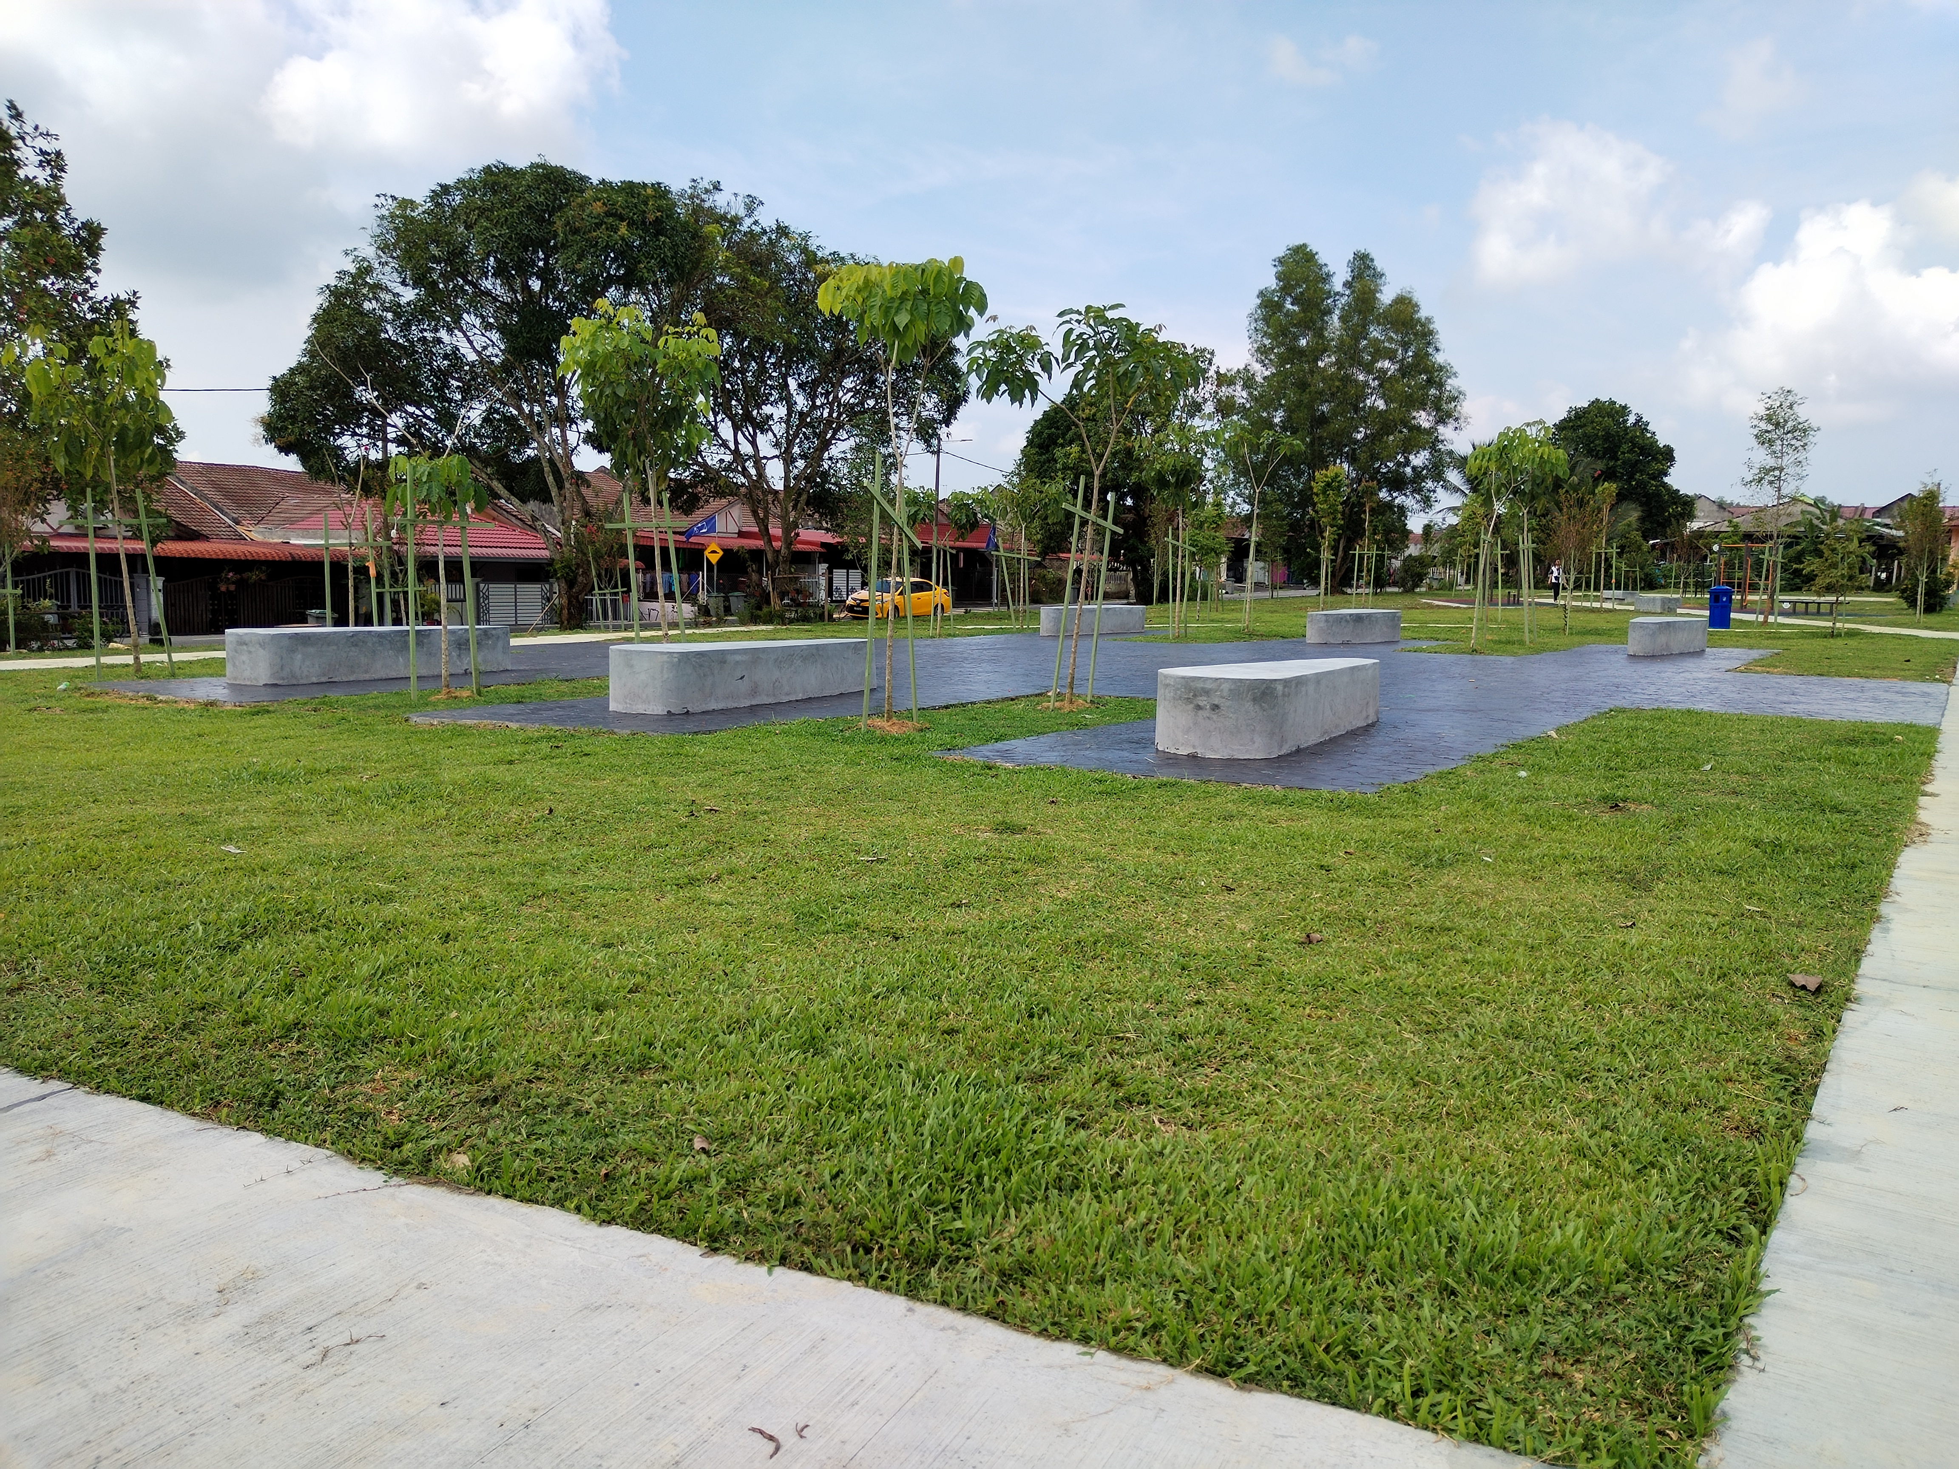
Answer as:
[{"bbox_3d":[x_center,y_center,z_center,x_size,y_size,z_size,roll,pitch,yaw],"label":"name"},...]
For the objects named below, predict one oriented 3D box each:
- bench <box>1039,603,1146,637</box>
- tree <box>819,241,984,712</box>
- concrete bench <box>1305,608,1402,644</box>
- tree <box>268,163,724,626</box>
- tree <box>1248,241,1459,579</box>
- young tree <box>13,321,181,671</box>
[{"bbox_3d":[2.154,-2.113,27.317,0.700,0.495,3.000,5,8,34],"label":"bench"},{"bbox_3d":[-0.609,-1.902,11.473,1.301,3.572,1.301,0,6,0],"label":"tree"},{"bbox_3d":[6.570,-1.867,25.621,0.700,0.495,3.000,5,8,35],"label":"concrete bench"},{"bbox_3d":[-11.191,-7.658,33.717,10.451,10.494,10.451,1,6,0],"label":"tree"},{"bbox_3d":[19.220,-15.753,74.045,11.014,17.182,11.014,1,6,0],"label":"tree"},{"bbox_3d":[-9.451,-2.482,15.595,1.784,3.688,1.784,1,6,0],"label":"young tree"}]

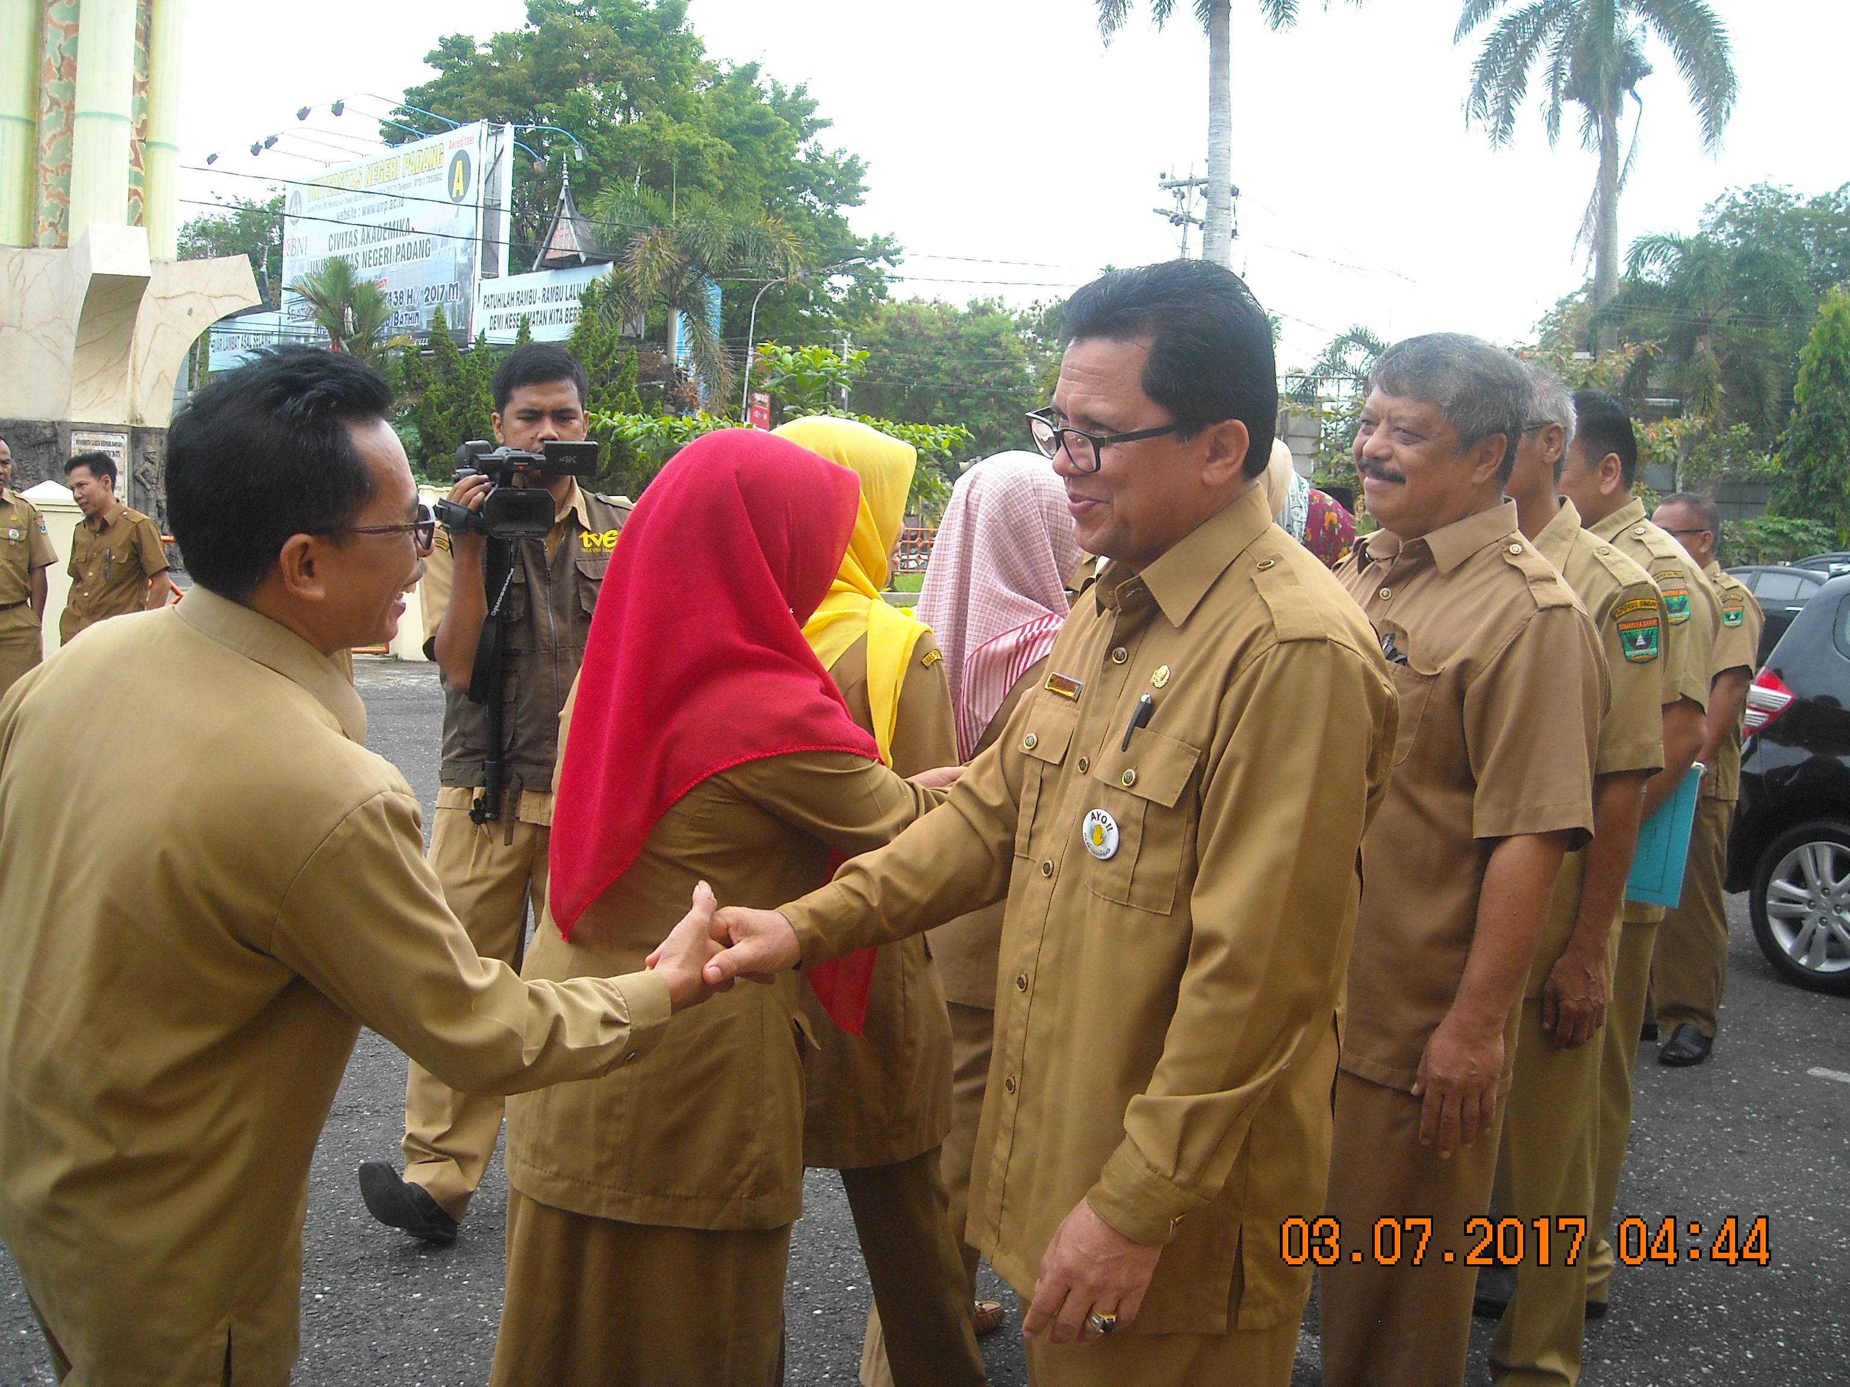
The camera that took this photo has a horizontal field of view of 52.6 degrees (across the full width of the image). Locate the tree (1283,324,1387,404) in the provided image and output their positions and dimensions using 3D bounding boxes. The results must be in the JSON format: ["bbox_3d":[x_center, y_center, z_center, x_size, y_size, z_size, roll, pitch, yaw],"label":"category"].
[{"bbox_3d":[5.076,-2.116,22.929,1.800,4.600,1.800,1,2,0],"label":"tree"}]

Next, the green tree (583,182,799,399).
[{"bbox_3d":[-3.067,-3.316,24.890,2.900,6.300,2.900,1,2,0],"label":"green tree"}]

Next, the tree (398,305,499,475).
[{"bbox_3d":[-5.601,-2.250,21.932,1.250,4.300,1.250,1,2,0],"label":"tree"}]

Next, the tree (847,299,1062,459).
[{"bbox_3d":[0.757,-5.359,47.823,6.200,9.300,6.000,1,2,0],"label":"tree"}]

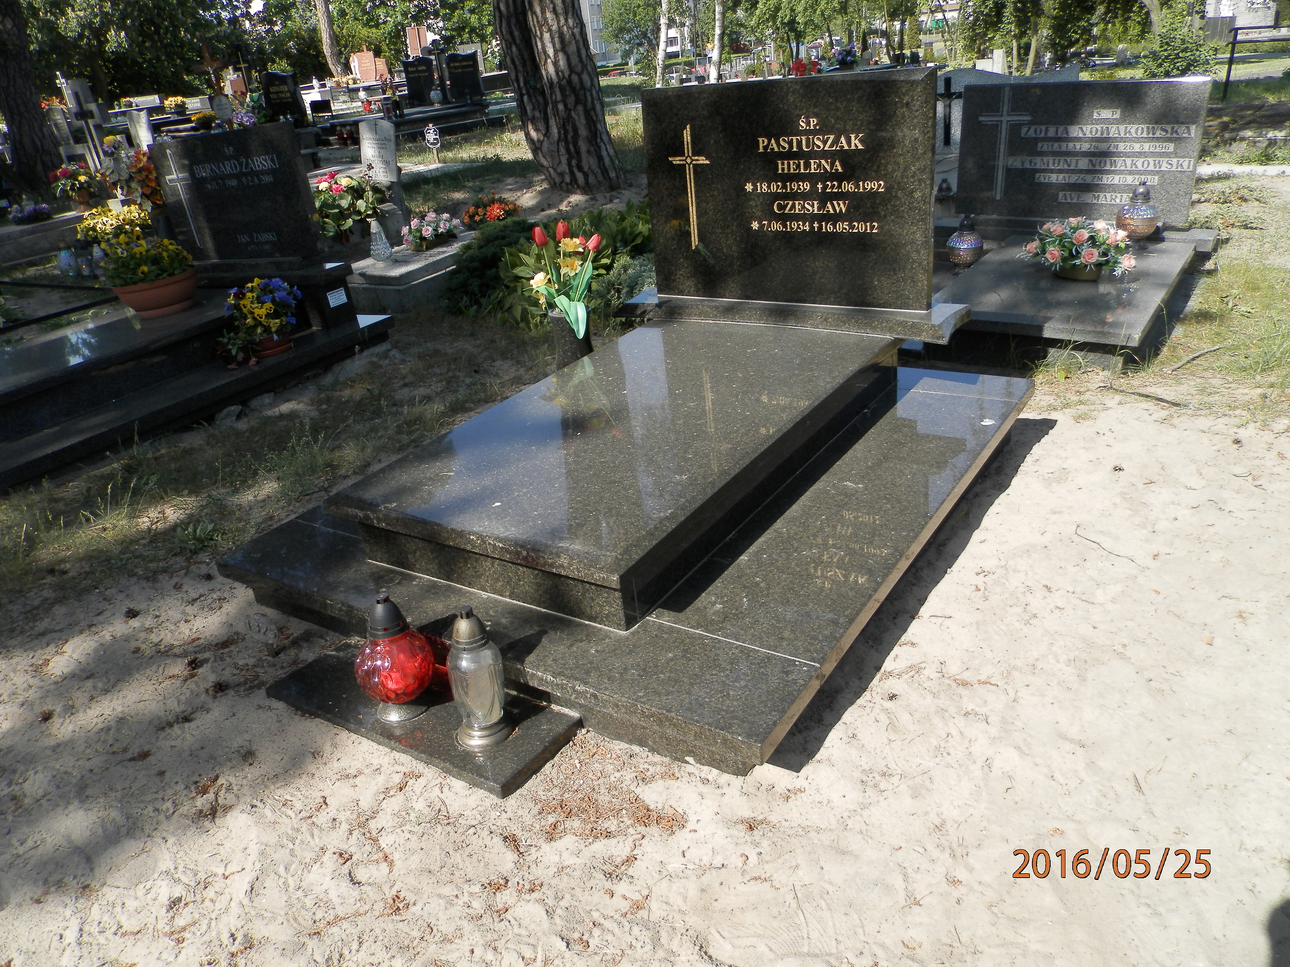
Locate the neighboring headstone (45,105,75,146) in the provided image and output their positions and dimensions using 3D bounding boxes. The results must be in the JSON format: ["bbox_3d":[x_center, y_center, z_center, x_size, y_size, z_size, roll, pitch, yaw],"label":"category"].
[{"bbox_3d":[-9.734,-5.961,15.500,0.420,0.620,0.110,3,26,19],"label":"neighboring headstone"}]

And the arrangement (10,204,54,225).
[{"bbox_3d":[-5.069,-2.224,7.700,0.260,0.170,0.300,11,30,32],"label":"arrangement"}]

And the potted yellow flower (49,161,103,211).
[{"bbox_3d":[-4.885,-2.549,8.000,0.400,0.400,0.380,11,30,32],"label":"potted yellow flower"}]

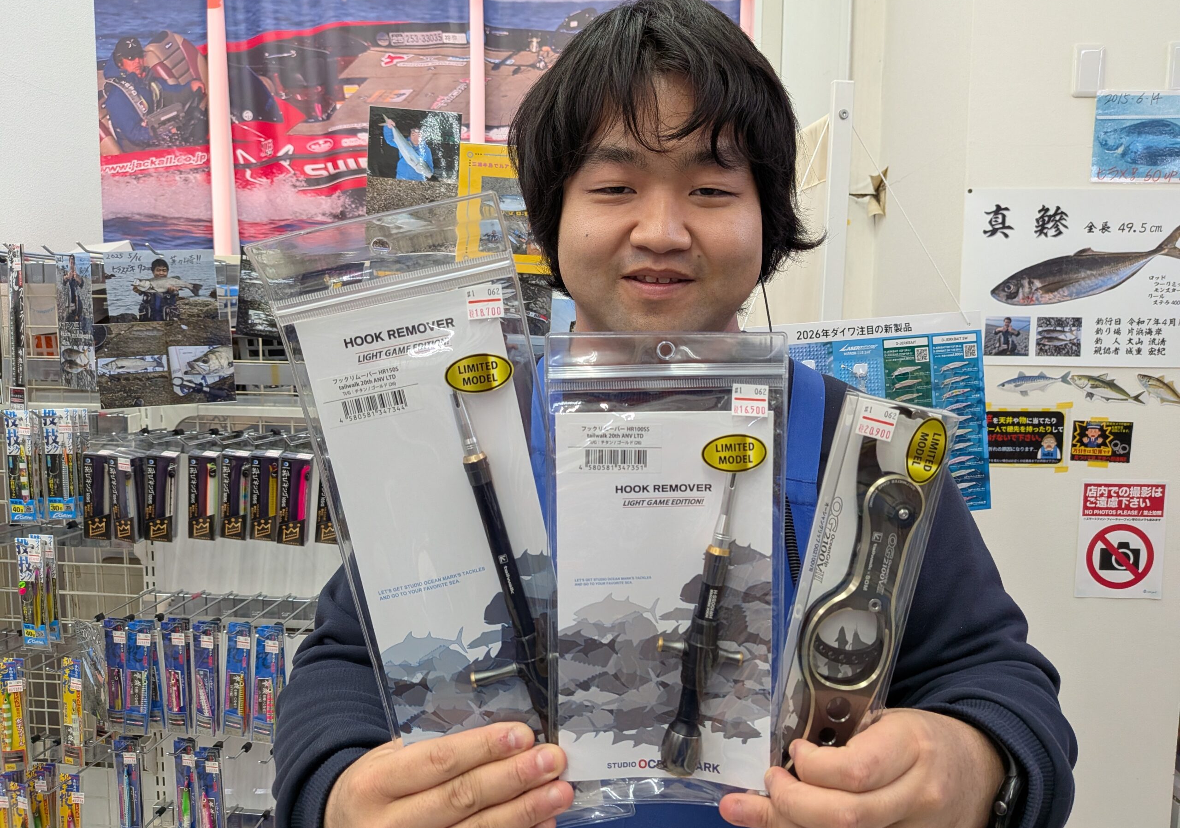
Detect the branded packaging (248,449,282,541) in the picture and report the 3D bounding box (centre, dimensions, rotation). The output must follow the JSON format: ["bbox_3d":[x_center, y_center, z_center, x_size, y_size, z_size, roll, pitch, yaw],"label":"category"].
[{"bbox_3d":[-0.444,0.112,1.120,0.038,0.121,0.025,4,10,1],"label":"branded packaging"}]

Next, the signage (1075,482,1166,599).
[{"bbox_3d":[1.336,0.319,2.060,0.210,0.297,0.004,1,5,3],"label":"signage"}]

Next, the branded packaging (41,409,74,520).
[{"bbox_3d":[-0.722,0.069,1.115,0.037,0.151,0.011,0,5,0],"label":"branded packaging"}]

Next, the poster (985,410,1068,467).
[{"bbox_3d":[1.077,0.061,2.035,0.212,0.148,0.004,1,5,3],"label":"poster"}]

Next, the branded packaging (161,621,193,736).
[{"bbox_3d":[-0.583,0.369,1.152,0.033,0.158,0.022,1,6,7],"label":"branded packaging"}]

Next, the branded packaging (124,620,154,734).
[{"bbox_3d":[-0.625,0.366,1.135,0.034,0.158,0.013,4,6,2],"label":"branded packaging"}]

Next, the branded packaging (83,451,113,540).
[{"bbox_3d":[-0.656,0.110,1.100,0.037,0.119,0.023,4,12,-8],"label":"branded packaging"}]

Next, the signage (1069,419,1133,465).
[{"bbox_3d":[1.242,0.067,1.985,0.144,0.105,0.008,1,6,4],"label":"signage"}]

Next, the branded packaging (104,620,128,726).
[{"bbox_3d":[-0.661,0.363,1.150,0.034,0.158,0.013,2,6,3],"label":"branded packaging"}]

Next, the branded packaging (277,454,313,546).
[{"bbox_3d":[-0.389,0.113,1.080,0.037,0.119,0.023,6,14,-7],"label":"branded packaging"}]

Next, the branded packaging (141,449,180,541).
[{"bbox_3d":[-0.593,0.114,1.130,0.038,0.121,0.025,4,10,1],"label":"branded packaging"}]

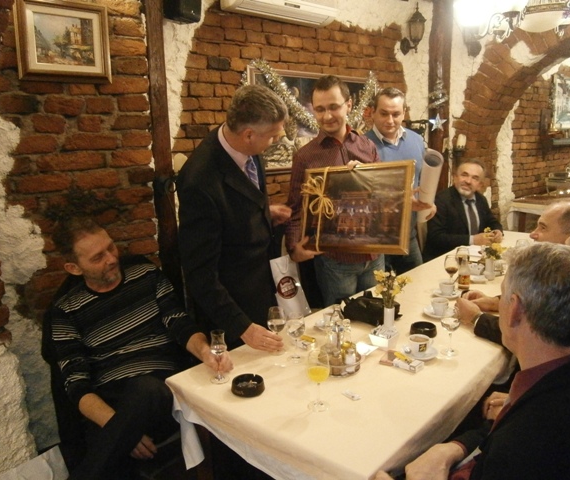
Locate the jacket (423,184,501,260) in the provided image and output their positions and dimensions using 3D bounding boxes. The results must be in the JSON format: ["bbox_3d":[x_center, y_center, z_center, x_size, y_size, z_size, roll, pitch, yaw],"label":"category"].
[{"bbox_3d":[1.234,-0.027,3.249,0.560,0.660,0.440,-6,12,-20],"label":"jacket"}]

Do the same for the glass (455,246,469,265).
[{"bbox_3d":[0.964,0.120,2.600,0.077,0.178,0.077,-2,11,0],"label":"glass"}]

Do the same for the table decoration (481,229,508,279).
[{"bbox_3d":[1.097,0.092,2.550,0.135,0.245,0.130,-2,11,0],"label":"table decoration"}]

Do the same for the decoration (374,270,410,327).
[{"bbox_3d":[0.422,0.236,1.934,0.150,0.240,0.140,-2,11,0],"label":"decoration"}]

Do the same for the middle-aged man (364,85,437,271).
[{"bbox_3d":[0.645,0.032,2.815,0.550,1.785,0.420,-4,11,-11],"label":"middle-aged man"}]

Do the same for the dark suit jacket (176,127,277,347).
[{"bbox_3d":[-0.219,-0.010,1.900,0.430,0.810,0.490,5,13,31],"label":"dark suit jacket"}]

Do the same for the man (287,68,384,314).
[{"bbox_3d":[0.265,0.112,2.417,0.520,1.807,0.440,-3,11,-5],"label":"man"}]

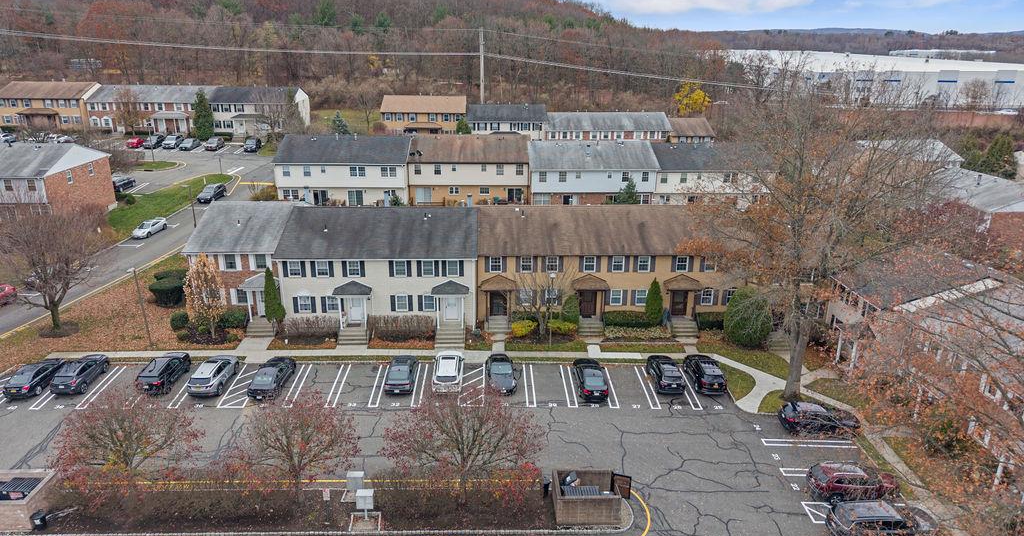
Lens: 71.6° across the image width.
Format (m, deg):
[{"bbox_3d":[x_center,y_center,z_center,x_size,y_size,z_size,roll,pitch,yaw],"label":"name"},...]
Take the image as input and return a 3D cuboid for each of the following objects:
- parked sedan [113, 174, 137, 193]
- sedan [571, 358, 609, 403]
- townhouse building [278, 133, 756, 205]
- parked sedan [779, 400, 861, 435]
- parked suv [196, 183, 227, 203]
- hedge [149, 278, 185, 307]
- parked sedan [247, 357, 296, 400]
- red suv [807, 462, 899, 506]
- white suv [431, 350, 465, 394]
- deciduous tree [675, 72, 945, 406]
[{"bbox_3d":[-48.489,-10.454,87.772,1.820,1.480,4.700,2,20,2],"label":"parked sedan"},{"bbox_3d":[5.504,7.419,48.800,1.810,1.460,4.800,0,20,-1],"label":"sedan"},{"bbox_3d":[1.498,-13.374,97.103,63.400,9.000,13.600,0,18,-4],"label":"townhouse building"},{"bbox_3d":[19.189,9.255,44.215,4.600,1.620,1.860,1,20,1],"label":"parked sedan"},{"bbox_3d":[-35.199,-8.814,83.312,1.820,1.450,4.750,2,20,5],"label":"parked suv"},{"bbox_3d":[-28.175,1.833,58.520,3.000,1.950,2.700,0,20,-2],"label":"hedge"},{"bbox_3d":[-15.771,7.062,46.865,1.840,1.450,4.800,0,20,-2],"label":"parked sedan"},{"bbox_3d":[18.405,11.428,38.233,4.600,1.660,1.860,1,20,1],"label":"red suv"},{"bbox_3d":[-4.261,6.744,47.760,1.840,1.670,4.620,0,20,-2],"label":"white suv"},{"bbox_3d":[18.357,-1.401,42.804,16.800,20.800,15.500,0,20,-2],"label":"deciduous tree"}]

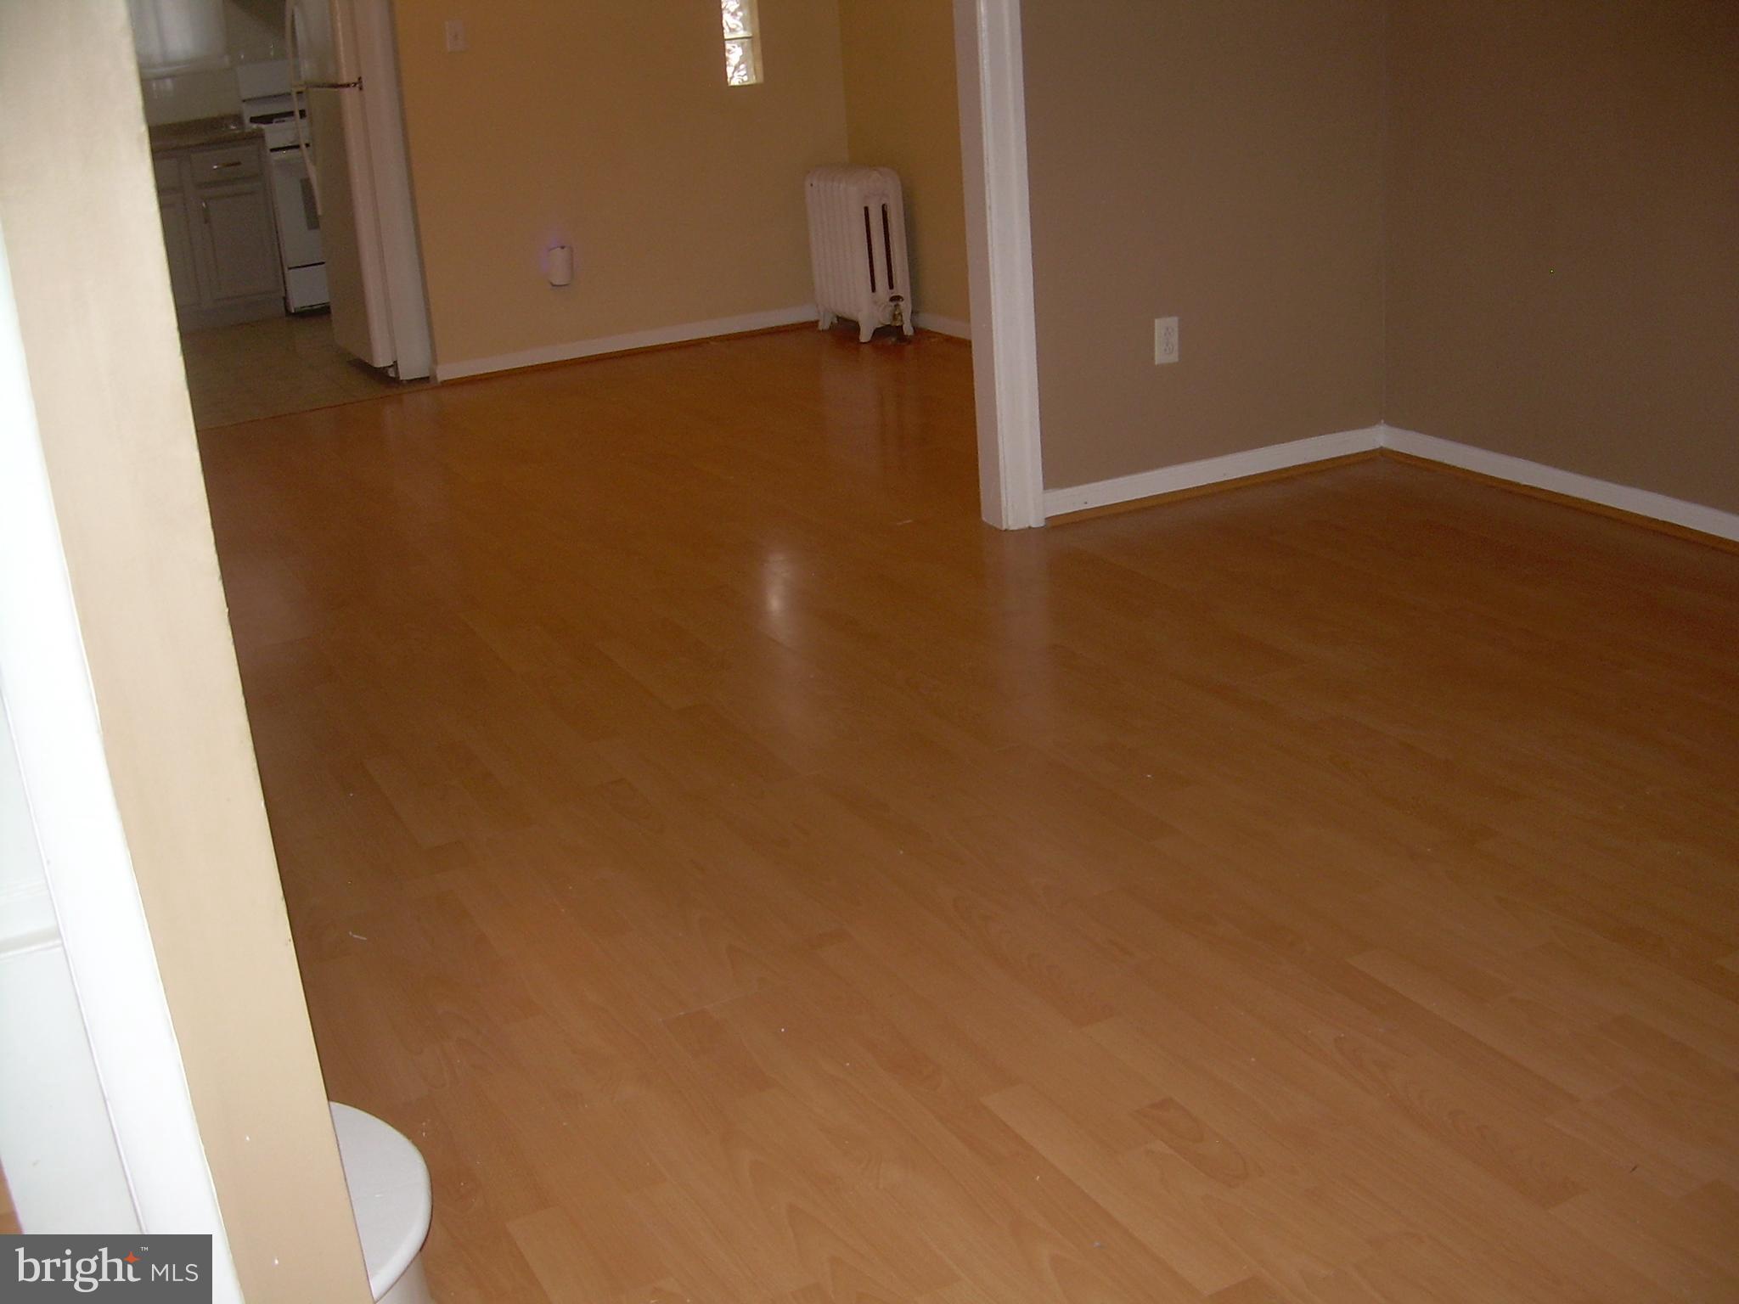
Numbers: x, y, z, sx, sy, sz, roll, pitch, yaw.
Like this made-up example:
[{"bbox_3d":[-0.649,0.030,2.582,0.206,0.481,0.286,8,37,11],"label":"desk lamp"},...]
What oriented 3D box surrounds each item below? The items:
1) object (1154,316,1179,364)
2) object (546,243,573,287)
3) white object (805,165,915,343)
[{"bbox_3d":[0.729,-0.761,4.673,0.071,0.115,0.010,-14,21,-25],"label":"object"},{"bbox_3d":[-1.153,-1.440,7.123,0.083,0.138,0.060,-14,21,-25],"label":"object"},{"bbox_3d":[-0.047,-1.542,7.338,0.220,0.650,0.430,-14,21,-25],"label":"white object"}]

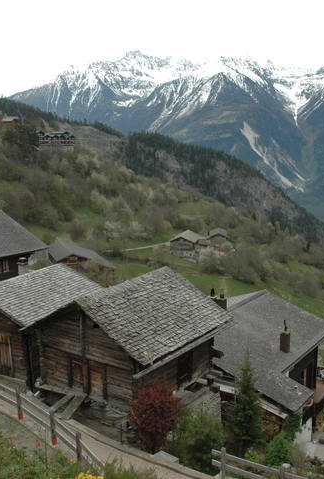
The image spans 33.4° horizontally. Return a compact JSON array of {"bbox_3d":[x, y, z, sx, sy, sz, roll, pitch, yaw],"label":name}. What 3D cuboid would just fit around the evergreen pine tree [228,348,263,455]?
[{"bbox_3d":[3.172,6.245,20.592,1.500,4.400,1.500,0,11,8],"label":"evergreen pine tree"}]

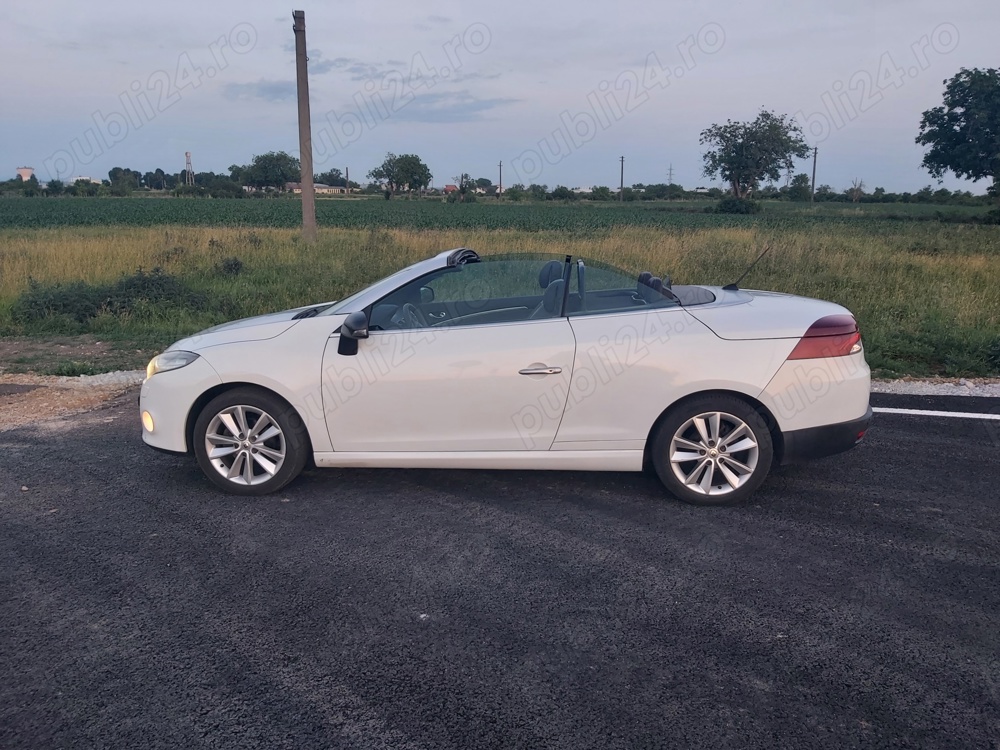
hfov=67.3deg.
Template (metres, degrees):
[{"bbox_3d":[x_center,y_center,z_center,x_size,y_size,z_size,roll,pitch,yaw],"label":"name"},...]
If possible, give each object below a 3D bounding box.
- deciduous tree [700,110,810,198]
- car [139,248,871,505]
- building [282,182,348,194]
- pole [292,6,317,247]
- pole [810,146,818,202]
[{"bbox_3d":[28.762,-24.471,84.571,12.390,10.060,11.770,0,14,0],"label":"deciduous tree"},{"bbox_3d":[-0.011,-0.161,4.919,4.485,1.380,1.840,1,14,2],"label":"car"},{"bbox_3d":[-92.837,-94.355,380.000,30.000,5.900,10.000,-2,14,-7],"label":"building"},{"bbox_3d":[-6.307,-7.879,24.323,0.420,7.220,0.380,0,14,0],"label":"pole"},{"bbox_3d":[48.545,-30.837,115.945,0.450,8.200,0.400,0,14,0],"label":"pole"}]

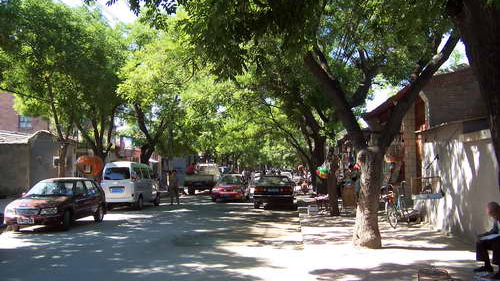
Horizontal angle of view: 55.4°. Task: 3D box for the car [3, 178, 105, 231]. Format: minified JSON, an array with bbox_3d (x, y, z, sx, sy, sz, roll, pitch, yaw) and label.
[{"bbox_3d":[-5.625,1.825,14.197,1.640,1.410,3.950,0,-4,5],"label":"car"}]

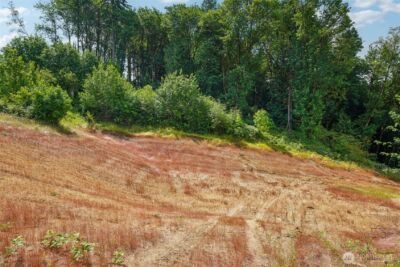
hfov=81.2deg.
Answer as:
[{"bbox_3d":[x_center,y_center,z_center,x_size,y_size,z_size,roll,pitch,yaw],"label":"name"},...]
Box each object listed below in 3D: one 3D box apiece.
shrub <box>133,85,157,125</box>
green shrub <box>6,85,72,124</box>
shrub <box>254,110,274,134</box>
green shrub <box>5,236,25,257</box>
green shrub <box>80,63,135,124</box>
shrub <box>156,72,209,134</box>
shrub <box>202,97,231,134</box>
[{"bbox_3d":[-5.137,-2.734,22.000,2.402,3.695,2.700,0,0,0],"label":"shrub"},{"bbox_3d":[-13.753,-2.485,20.000,5.542,3.359,4.200,0,0,0],"label":"green shrub"},{"bbox_3d":[6.080,-1.131,22.000,1.847,2.402,1.800,0,0,0],"label":"shrub"},{"bbox_3d":[-4.212,2.566,5.300,0.445,0.445,0.430,0,0,0],"label":"green shrub"},{"bbox_3d":[-8.719,-3.770,22.000,4.988,5.727,4.600,0,0,0],"label":"green shrub"},{"bbox_3d":[-1.470,-2.763,20.800,4.716,5.240,4.300,0,0,0],"label":"shrub"},{"bbox_3d":[1.560,-1.604,20.800,2.620,3.319,2.700,0,0,0],"label":"shrub"}]

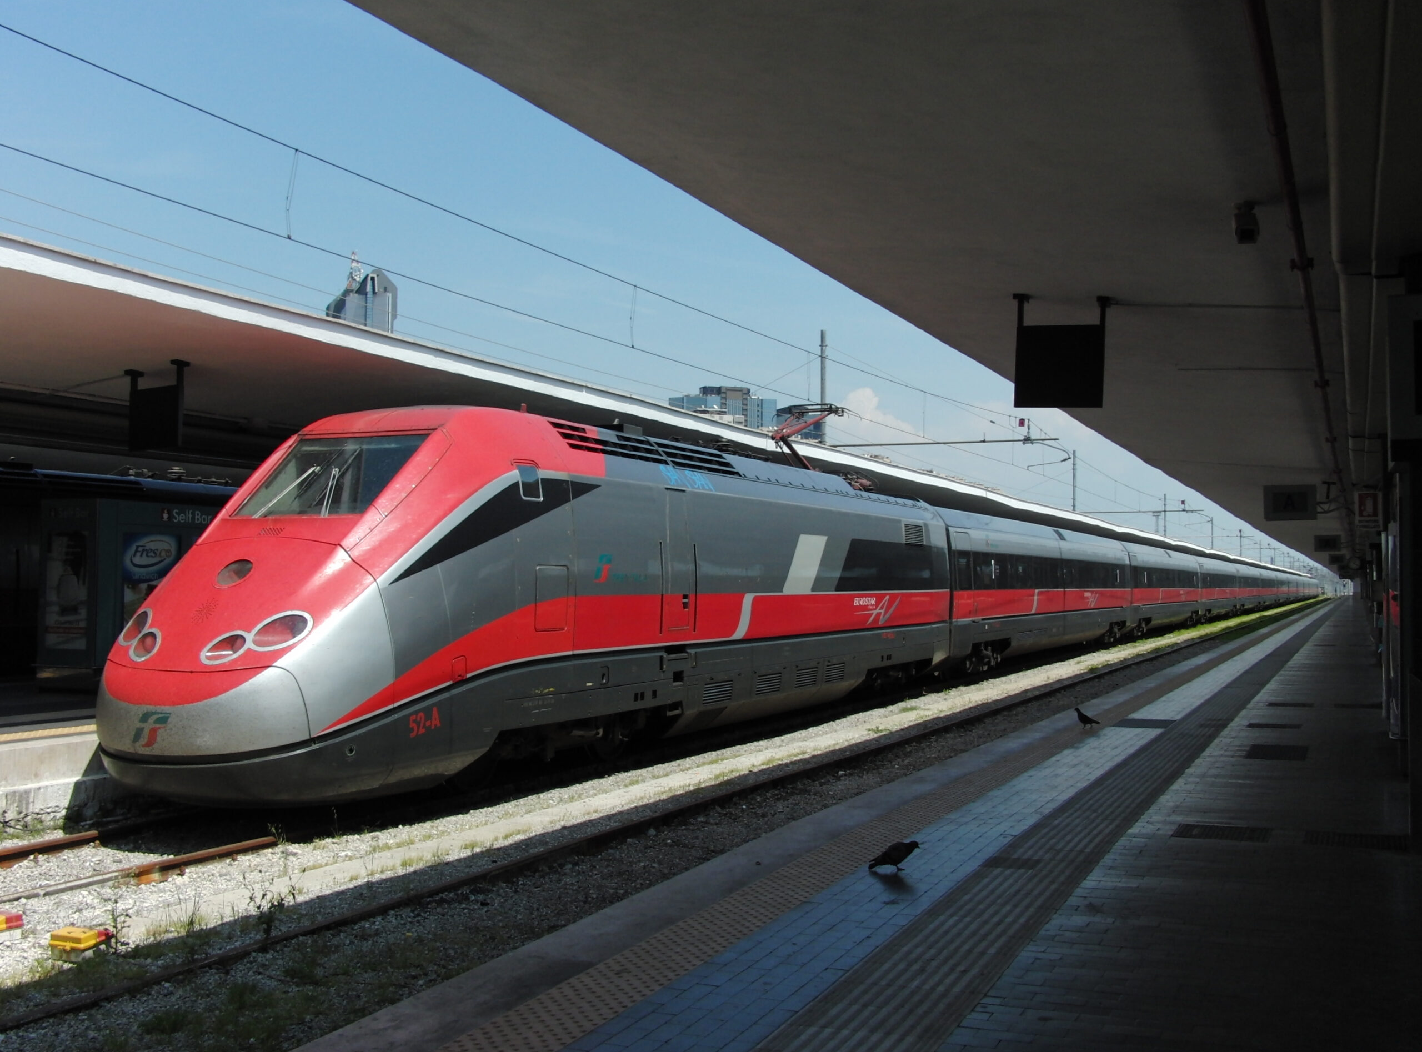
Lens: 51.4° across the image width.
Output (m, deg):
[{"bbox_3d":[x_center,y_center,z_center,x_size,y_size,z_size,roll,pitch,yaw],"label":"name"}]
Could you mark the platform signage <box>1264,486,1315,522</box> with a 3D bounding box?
[{"bbox_3d":[7.702,-0.304,19.664,0.650,0.470,0.140,-1,-3,24],"label":"platform signage"}]

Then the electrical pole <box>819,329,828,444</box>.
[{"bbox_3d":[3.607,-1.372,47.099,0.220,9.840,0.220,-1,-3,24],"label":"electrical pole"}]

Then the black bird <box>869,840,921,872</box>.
[{"bbox_3d":[1.051,1.891,8.477,0.295,0.170,0.110,1,-2,-13],"label":"black bird"}]

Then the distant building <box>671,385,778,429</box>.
[{"bbox_3d":[7.138,-22.985,902.457,48.000,124.800,46.000,2,-3,-34],"label":"distant building"}]

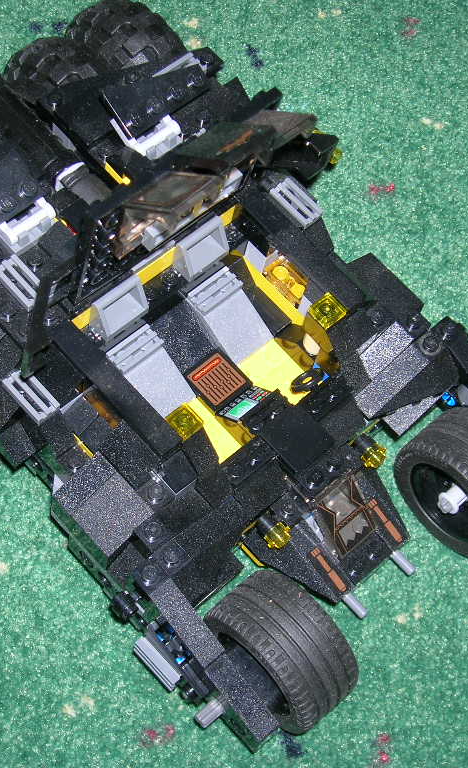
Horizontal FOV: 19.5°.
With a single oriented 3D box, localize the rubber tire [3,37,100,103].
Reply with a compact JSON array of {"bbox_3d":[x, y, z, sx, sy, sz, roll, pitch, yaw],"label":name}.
[{"bbox_3d":[-0.054,-0.091,0.470,0.026,0.056,0.056,-38,74,-21],"label":"rubber tire"}]

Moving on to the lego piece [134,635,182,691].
[{"bbox_3d":[-0.021,0.080,0.386,0.003,0.008,0.016,-38,72,-22],"label":"lego piece"}]

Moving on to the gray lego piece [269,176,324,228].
[{"bbox_3d":[0.019,-0.056,0.424,0.008,0.003,0.016,-38,72,-22],"label":"gray lego piece"}]

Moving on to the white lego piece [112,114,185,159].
[{"bbox_3d":[-0.025,-0.074,0.408,0.016,0.011,0.013,-38,72,-22],"label":"white lego piece"}]

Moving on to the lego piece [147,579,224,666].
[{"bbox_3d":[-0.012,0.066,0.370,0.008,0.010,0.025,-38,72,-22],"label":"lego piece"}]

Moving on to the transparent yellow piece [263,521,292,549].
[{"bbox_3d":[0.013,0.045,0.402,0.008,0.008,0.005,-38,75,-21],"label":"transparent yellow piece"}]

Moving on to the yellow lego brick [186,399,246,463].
[{"bbox_3d":[-0.010,0.018,0.416,0.016,0.006,0.024,-38,75,-21],"label":"yellow lego brick"}]

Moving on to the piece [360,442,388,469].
[{"bbox_3d":[0.042,0.022,0.411,0.007,0.007,0.005,-38,72,-22],"label":"piece"}]

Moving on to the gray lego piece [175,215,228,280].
[{"bbox_3d":[-0.009,-0.041,0.406,0.016,0.011,0.009,-38,72,-22],"label":"gray lego piece"}]

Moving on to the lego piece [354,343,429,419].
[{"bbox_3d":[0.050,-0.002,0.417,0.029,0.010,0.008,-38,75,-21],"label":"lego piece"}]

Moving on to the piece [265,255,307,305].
[{"bbox_3d":[0.016,-0.031,0.424,0.008,0.004,0.016,-38,74,-21],"label":"piece"}]

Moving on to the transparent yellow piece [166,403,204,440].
[{"bbox_3d":[-0.014,0.011,0.381,0.008,0.003,0.008,-38,74,-21],"label":"transparent yellow piece"}]

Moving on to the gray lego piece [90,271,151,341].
[{"bbox_3d":[-0.033,-0.023,0.394,0.016,0.011,0.009,-38,72,-22],"label":"gray lego piece"}]

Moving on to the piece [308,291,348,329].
[{"bbox_3d":[0.027,-0.021,0.401,0.008,0.003,0.008,-38,74,-21],"label":"piece"}]

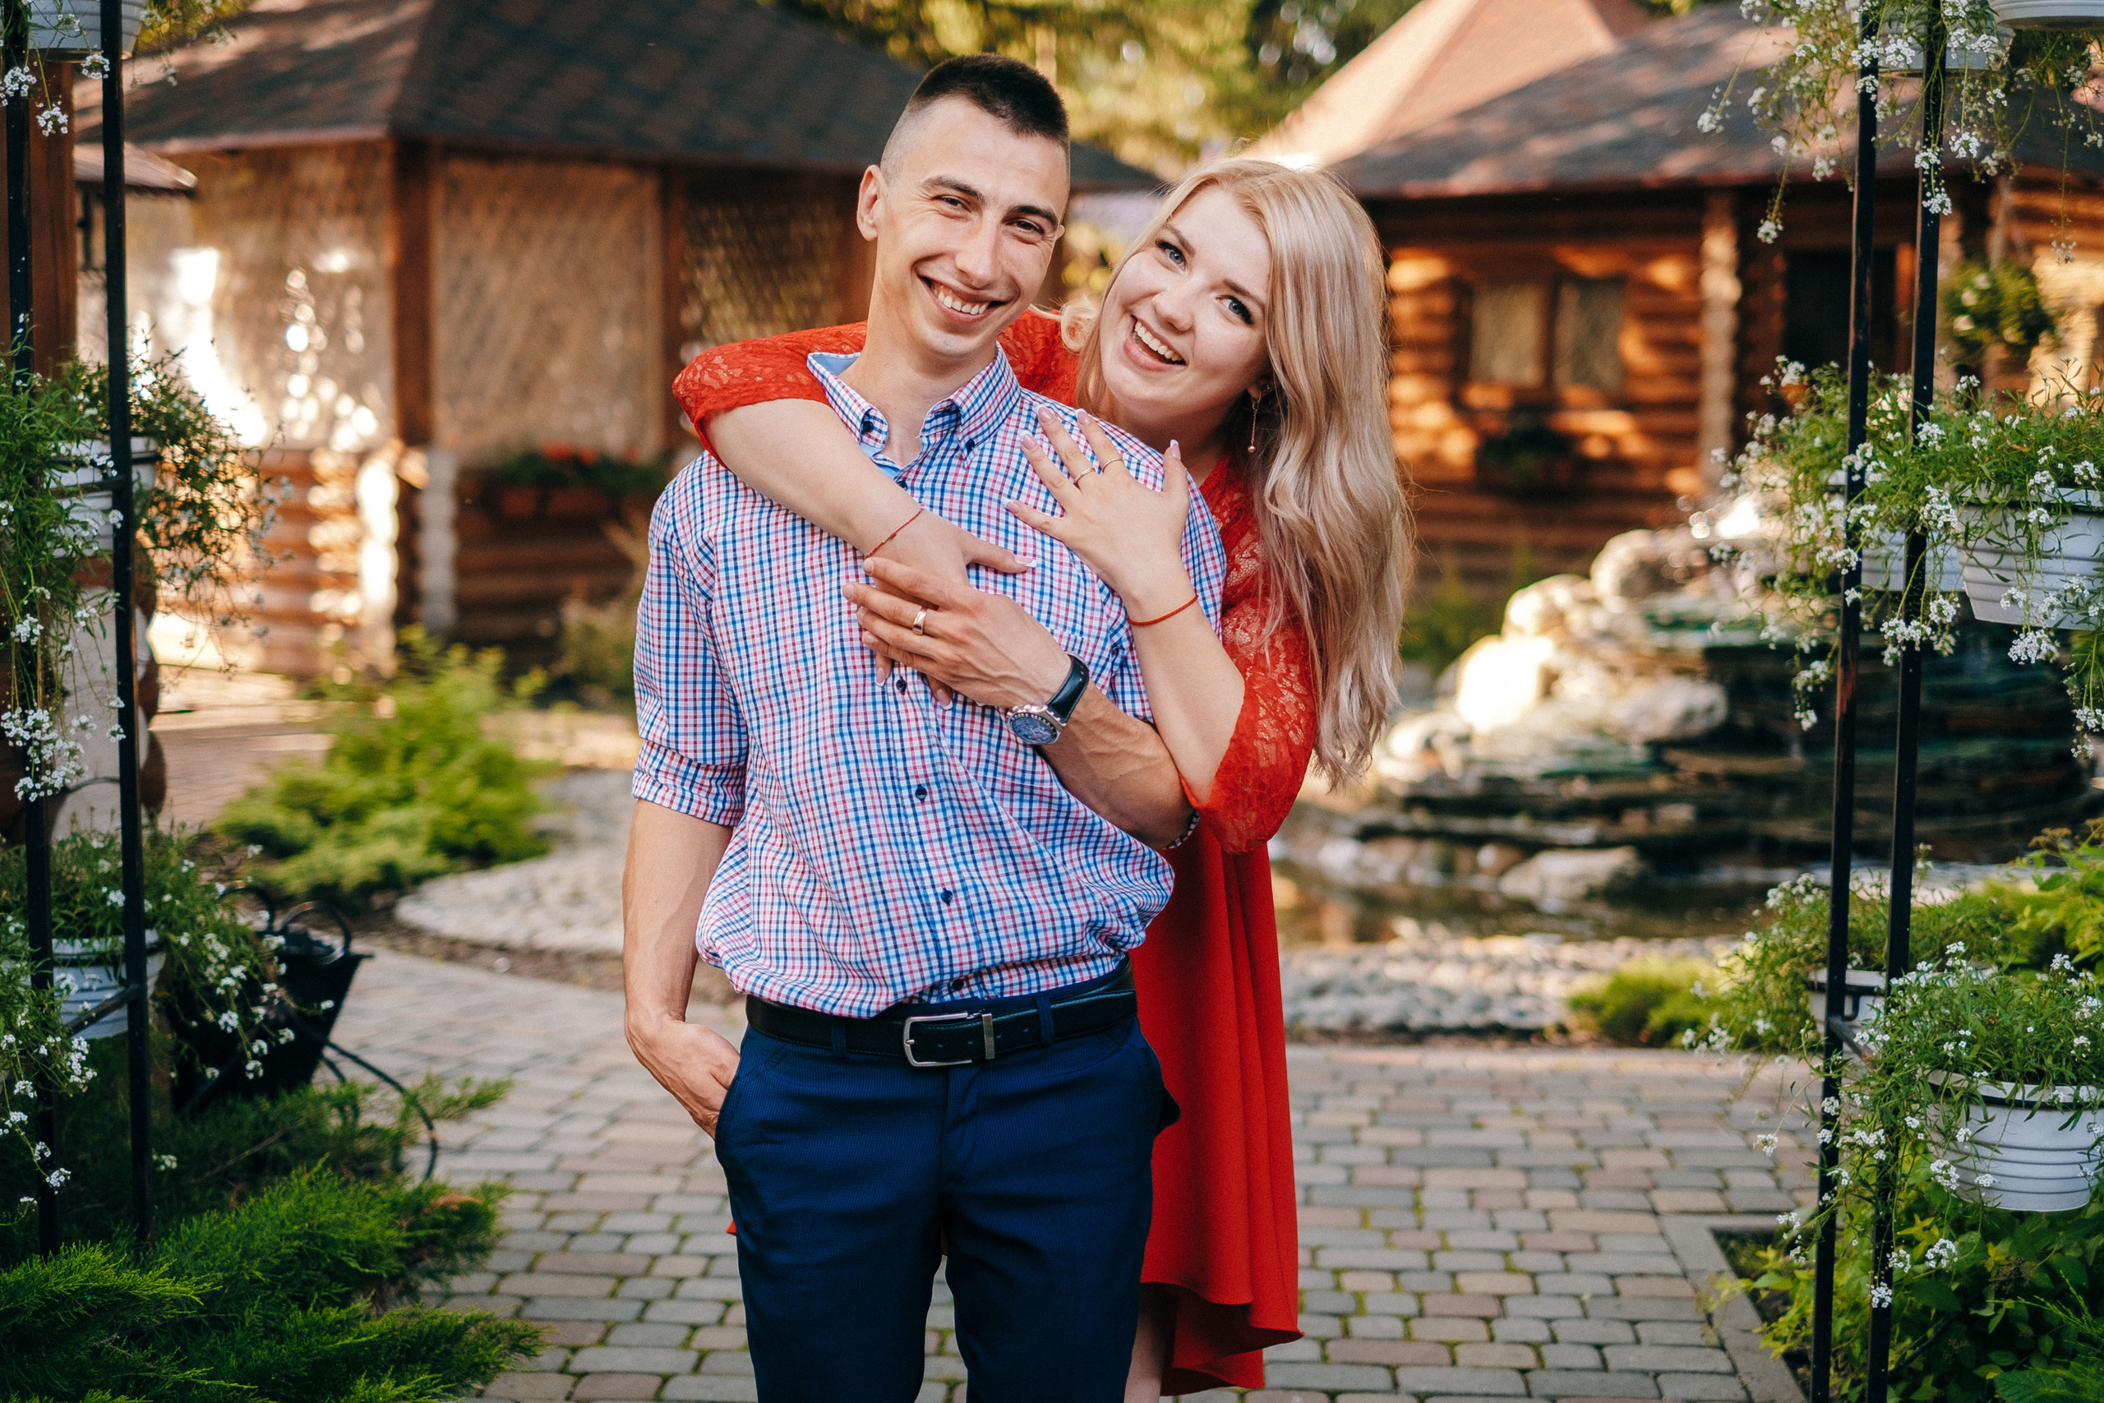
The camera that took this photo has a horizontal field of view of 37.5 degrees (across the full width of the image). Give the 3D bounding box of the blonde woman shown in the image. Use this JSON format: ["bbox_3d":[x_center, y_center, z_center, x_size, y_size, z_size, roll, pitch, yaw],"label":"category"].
[{"bbox_3d":[-0.010,0.371,2.580,0.600,1.620,0.550,2,6,10],"label":"blonde woman"}]

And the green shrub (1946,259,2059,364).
[{"bbox_3d":[4.440,-1.815,14.500,0.540,0.520,0.500,1,6,0],"label":"green shrub"}]

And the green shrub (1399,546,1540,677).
[{"bbox_3d":[2.100,-0.450,15.800,0.850,0.720,0.750,1,6,0],"label":"green shrub"}]

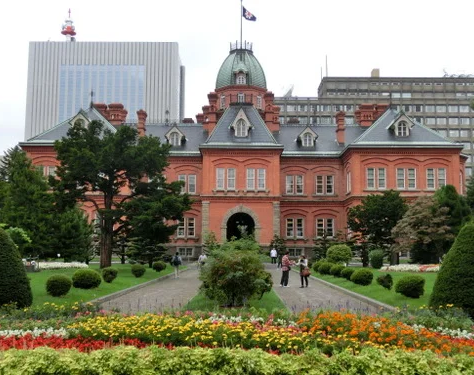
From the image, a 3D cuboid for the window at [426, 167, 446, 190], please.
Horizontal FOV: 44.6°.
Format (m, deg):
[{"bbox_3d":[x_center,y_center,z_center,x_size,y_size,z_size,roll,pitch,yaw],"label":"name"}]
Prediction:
[{"bbox_3d":[24.960,-1.001,72.326,2.530,2.770,0.250,0,-6,0],"label":"window"}]

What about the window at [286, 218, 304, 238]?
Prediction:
[{"bbox_3d":[7.732,5.420,77.164,2.377,2.560,0.300,0,-6,0],"label":"window"}]

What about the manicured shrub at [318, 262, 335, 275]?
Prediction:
[{"bbox_3d":[5.442,4.955,35.172,0.986,0.736,0.980,0,-6,0],"label":"manicured shrub"}]

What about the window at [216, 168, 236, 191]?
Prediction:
[{"bbox_3d":[-1.300,-1.009,70.515,2.404,2.643,0.300,0,-6,0],"label":"window"}]

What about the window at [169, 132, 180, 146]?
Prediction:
[{"bbox_3d":[-8.979,-6.995,83.945,1.480,2.020,0.250,0,-6,0],"label":"window"}]

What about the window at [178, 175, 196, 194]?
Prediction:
[{"bbox_3d":[-6.786,-0.376,78.969,2.560,2.680,0.250,0,-6,0],"label":"window"}]

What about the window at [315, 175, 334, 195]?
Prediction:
[{"bbox_3d":[12.789,-0.334,83.825,2.594,2.832,0.300,0,-6,0],"label":"window"}]

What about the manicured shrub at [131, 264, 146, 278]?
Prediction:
[{"bbox_3d":[-5.727,4.876,33.697,0.830,0.810,0.830,0,-6,0],"label":"manicured shrub"}]

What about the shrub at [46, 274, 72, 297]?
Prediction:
[{"bbox_3d":[-5.982,3.316,19.474,0.876,0.726,0.876,0,-6,0],"label":"shrub"}]

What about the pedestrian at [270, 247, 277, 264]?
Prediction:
[{"bbox_3d":[3.954,7.288,61.574,0.600,1.736,0.350,0,-6,0],"label":"pedestrian"}]

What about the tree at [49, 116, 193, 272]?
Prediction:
[{"bbox_3d":[-10.188,0.493,50.538,12.068,12.942,11.000,0,-6,0],"label":"tree"}]

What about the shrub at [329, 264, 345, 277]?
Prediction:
[{"bbox_3d":[5.899,4.925,33.917,0.880,0.686,0.880,0,-6,0],"label":"shrub"}]

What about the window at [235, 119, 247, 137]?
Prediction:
[{"bbox_3d":[0.590,-7.409,71.808,1.553,2.250,0.300,0,-6,0],"label":"window"}]

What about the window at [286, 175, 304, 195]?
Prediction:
[{"bbox_3d":[7.952,-0.355,78.878,2.500,2.640,0.250,0,-6,0],"label":"window"}]

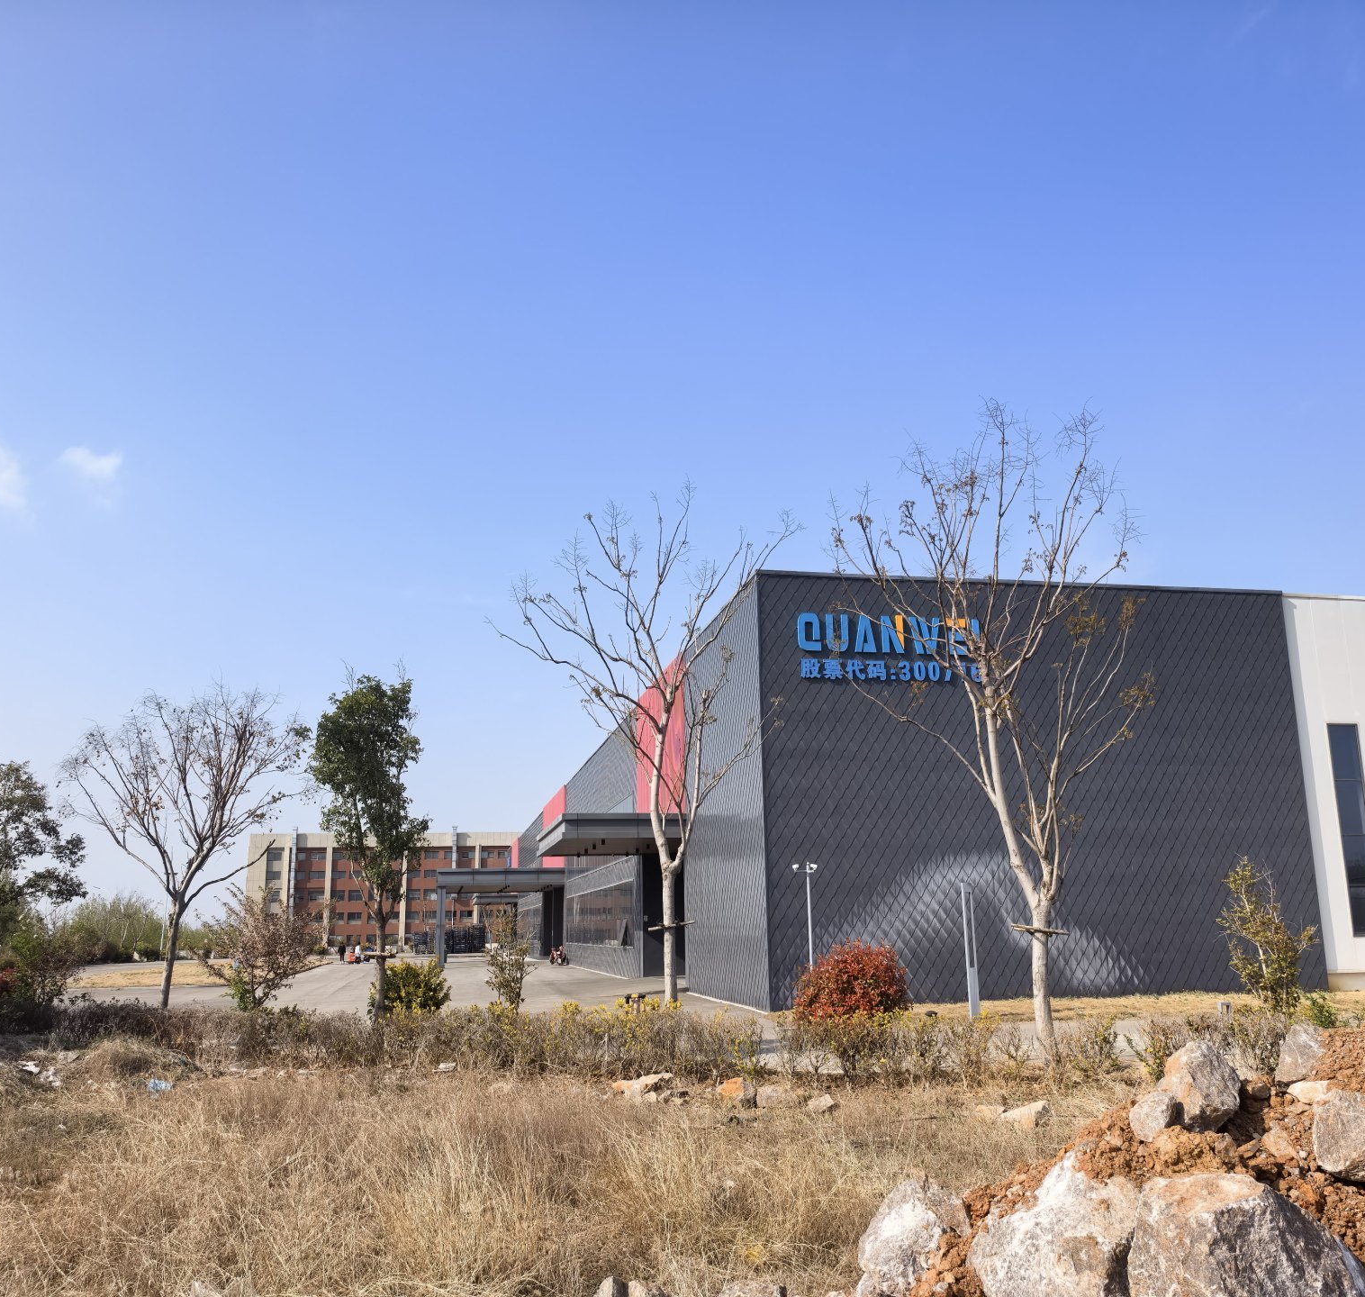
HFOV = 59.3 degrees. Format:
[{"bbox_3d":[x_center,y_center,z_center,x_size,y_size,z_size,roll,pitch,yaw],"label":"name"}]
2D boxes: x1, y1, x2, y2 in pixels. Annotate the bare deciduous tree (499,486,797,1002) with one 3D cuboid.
[{"bbox_3d":[-0.485,1.601,17.398,4.410,8.370,4.190,-1,-13,-2],"label":"bare deciduous tree"}]

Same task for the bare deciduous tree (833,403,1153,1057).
[{"bbox_3d":[4.089,0.870,15.282,4.190,8.630,3.980,-4,-14,15],"label":"bare deciduous tree"}]

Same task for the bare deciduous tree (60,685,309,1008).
[{"bbox_3d":[-9.015,3.792,21.467,4.510,6.430,4.290,5,-14,-22],"label":"bare deciduous tree"}]

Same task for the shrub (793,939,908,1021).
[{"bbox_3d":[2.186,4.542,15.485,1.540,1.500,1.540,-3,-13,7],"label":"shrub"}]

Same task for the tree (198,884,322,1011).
[{"bbox_3d":[-7.100,5.310,19.969,2.110,2.690,2.000,4,-14,-19],"label":"tree"}]

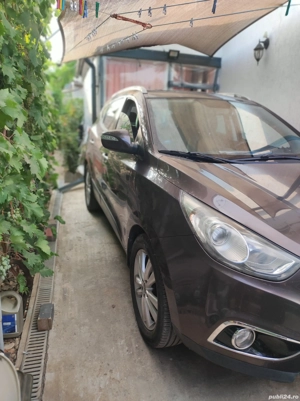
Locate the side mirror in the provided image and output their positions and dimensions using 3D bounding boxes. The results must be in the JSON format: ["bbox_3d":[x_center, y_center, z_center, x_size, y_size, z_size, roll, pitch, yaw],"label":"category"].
[{"bbox_3d":[-0.234,-0.444,2.211,0.250,0.170,0.130,-1,16,-11],"label":"side mirror"}]

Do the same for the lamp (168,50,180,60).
[{"bbox_3d":[0.472,-2.769,5.527,0.200,0.155,0.080,-2,16,-15],"label":"lamp"}]

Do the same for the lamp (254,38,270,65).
[{"bbox_3d":[1.718,-2.304,4.503,0.210,0.370,0.160,-2,16,-15],"label":"lamp"}]

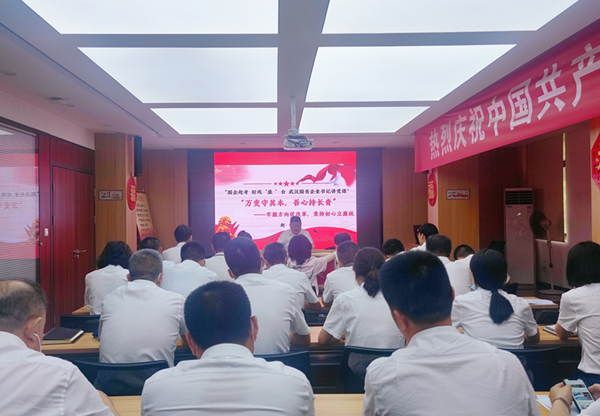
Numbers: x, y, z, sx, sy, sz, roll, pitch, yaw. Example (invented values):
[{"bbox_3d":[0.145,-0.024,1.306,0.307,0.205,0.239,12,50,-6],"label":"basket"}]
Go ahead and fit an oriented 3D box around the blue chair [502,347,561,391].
[{"bbox_3d":[0.847,0.986,1.993,0.450,0.812,0.520,-1,-1,-3],"label":"blue chair"}]

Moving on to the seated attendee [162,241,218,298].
[{"bbox_3d":[-0.772,0.874,3.206,0.480,1.269,0.740,-1,-1,-3],"label":"seated attendee"}]

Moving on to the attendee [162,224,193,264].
[{"bbox_3d":[-1.173,0.816,4.412,0.480,1.300,0.700,-1,-1,7],"label":"attendee"}]

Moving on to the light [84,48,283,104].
[{"bbox_3d":[-1.000,-1.267,4.239,1.560,0.060,1.650,-1,-1,-3],"label":"light"}]

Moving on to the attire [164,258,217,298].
[{"bbox_3d":[-0.777,0.637,3.104,0.480,0.550,0.360,-1,-1,-3],"label":"attire"}]

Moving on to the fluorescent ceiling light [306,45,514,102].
[{"bbox_3d":[0.954,-1.367,4.531,1.667,0.060,1.760,-1,-1,-3],"label":"fluorescent ceiling light"}]

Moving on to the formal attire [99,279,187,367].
[{"bbox_3d":[-0.757,0.609,2.183,0.450,0.520,0.330,-1,-1,0],"label":"formal attire"}]

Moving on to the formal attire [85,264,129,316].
[{"bbox_3d":[-1.217,0.624,2.932,0.400,0.500,0.300,-1,-1,0],"label":"formal attire"}]

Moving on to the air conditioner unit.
[{"bbox_3d":[4.358,0.557,8.631,0.510,1.891,0.380,-1,-1,18],"label":"air conditioner unit"}]

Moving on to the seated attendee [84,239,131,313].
[{"bbox_3d":[-1.211,0.834,3.048,0.450,1.208,0.700,-1,-1,0],"label":"seated attendee"}]

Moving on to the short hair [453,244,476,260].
[{"bbox_3d":[1.433,0.378,3.787,0.170,0.155,0.190,-1,-1,-3],"label":"short hair"}]

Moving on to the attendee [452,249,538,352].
[{"bbox_3d":[0.945,0.839,2.286,0.480,1.263,0.750,-1,-1,-3],"label":"attendee"}]

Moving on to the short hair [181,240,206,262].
[{"bbox_3d":[-0.750,0.310,3.050,0.170,0.165,0.195,-1,-1,-3],"label":"short hair"}]

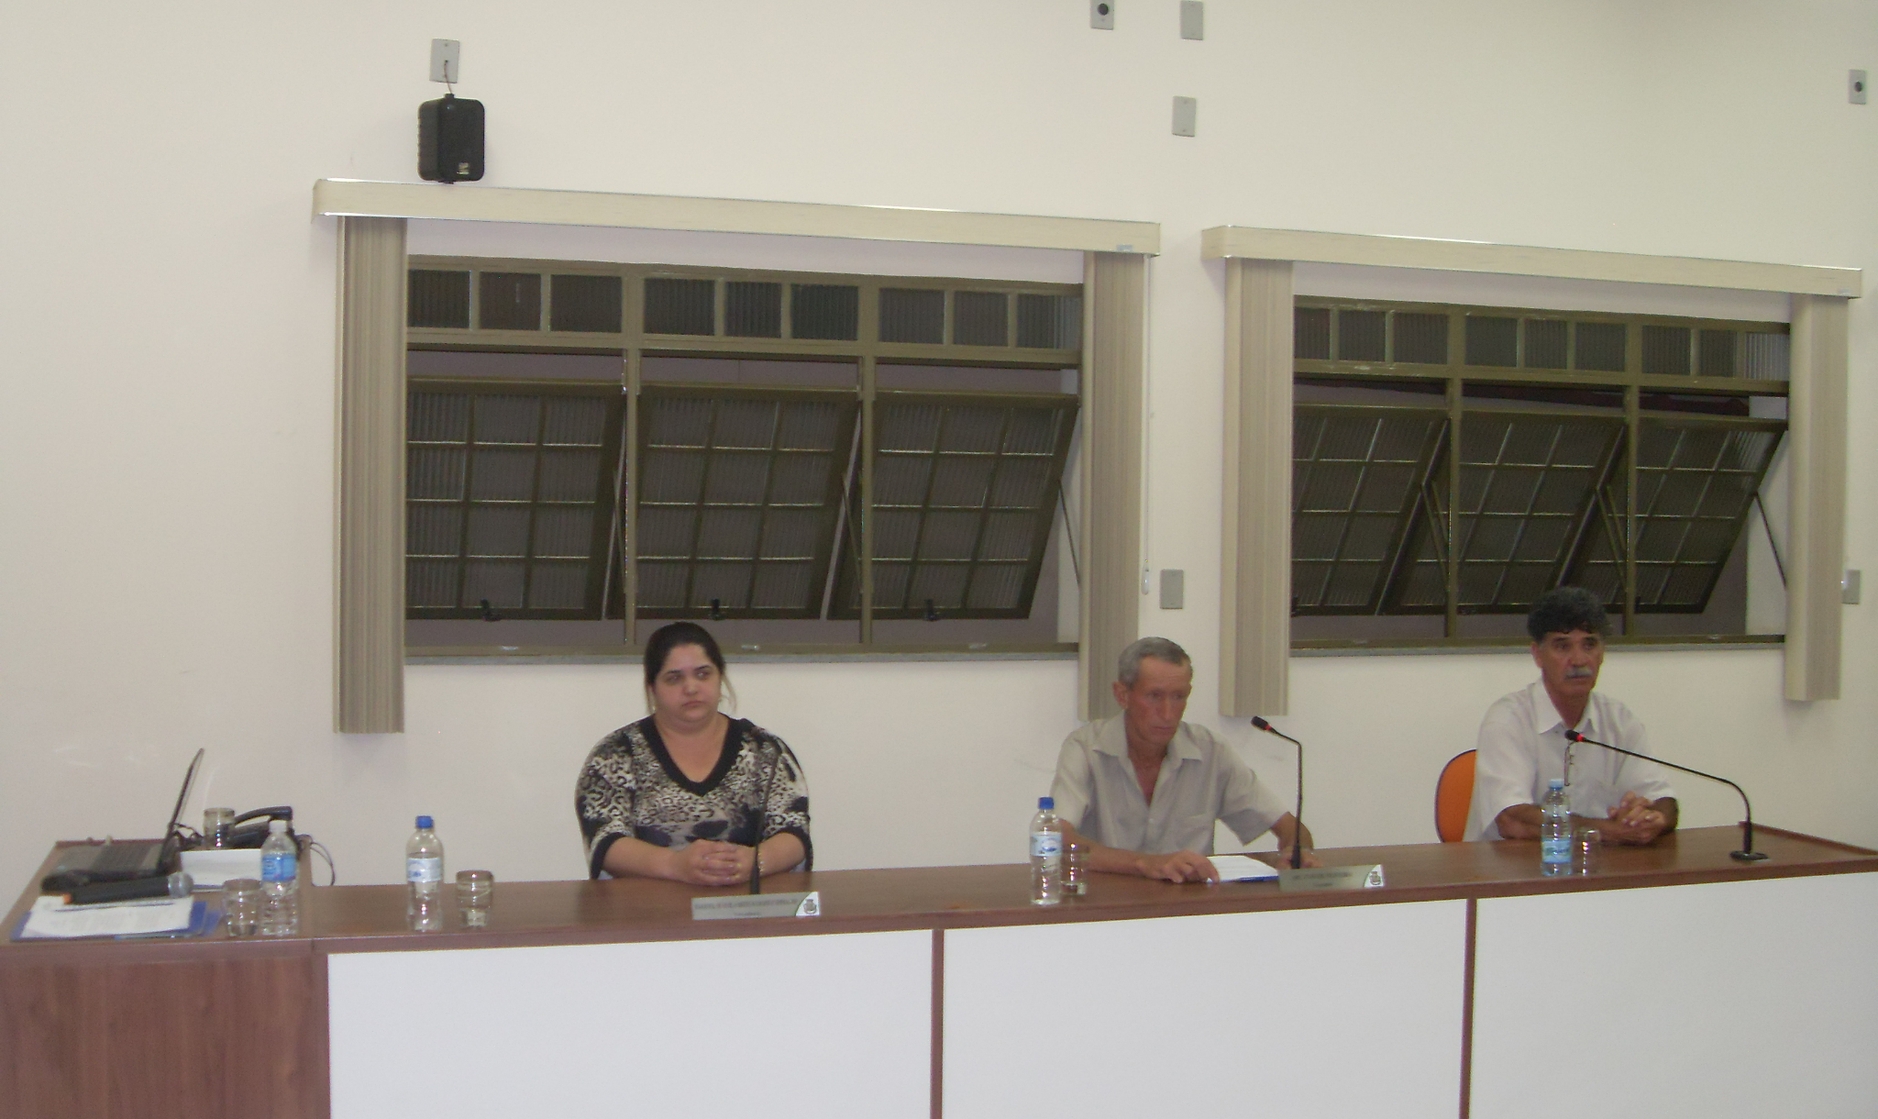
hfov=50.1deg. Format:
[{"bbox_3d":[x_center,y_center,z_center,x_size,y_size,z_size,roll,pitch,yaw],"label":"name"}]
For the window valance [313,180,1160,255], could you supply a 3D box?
[{"bbox_3d":[-0.493,-0.916,5.478,2.301,0.094,0.160,0,1,-17],"label":"window valance"}]

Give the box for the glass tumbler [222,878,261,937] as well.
[{"bbox_3d":[-1.216,0.604,3.502,0.069,0.094,0.069,0,2,-17],"label":"glass tumbler"}]

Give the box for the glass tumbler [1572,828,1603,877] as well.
[{"bbox_3d":[1.424,0.641,4.402,0.067,0.096,0.067,1,1,0],"label":"glass tumbler"}]

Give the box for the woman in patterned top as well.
[{"bbox_3d":[-0.535,0.785,4.432,0.530,1.294,0.660,0,1,-16],"label":"woman in patterned top"}]

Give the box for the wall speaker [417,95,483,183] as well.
[{"bbox_3d":[-1.262,-1.087,5.192,0.142,0.230,0.125,-1,2,-44],"label":"wall speaker"}]

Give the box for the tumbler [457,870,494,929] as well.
[{"bbox_3d":[-0.860,0.631,3.721,0.069,0.097,0.069,0,1,-16],"label":"tumbler"}]

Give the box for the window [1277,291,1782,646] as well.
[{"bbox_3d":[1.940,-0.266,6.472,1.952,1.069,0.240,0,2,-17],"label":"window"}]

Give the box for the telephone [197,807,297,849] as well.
[{"bbox_3d":[-1.507,0.596,4.383,0.210,0.105,0.170,0,1,-16],"label":"telephone"}]

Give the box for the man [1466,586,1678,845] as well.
[{"bbox_3d":[1.610,0.750,5.064,0.520,1.375,0.660,1,1,-9],"label":"man"}]

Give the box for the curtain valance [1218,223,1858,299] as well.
[{"bbox_3d":[1.909,-0.914,6.248,2.339,0.093,0.150,0,2,-17],"label":"curtain valance"}]

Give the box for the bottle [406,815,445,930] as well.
[{"bbox_3d":[-0.918,0.557,3.588,0.066,0.200,0.066,0,2,-17],"label":"bottle"}]

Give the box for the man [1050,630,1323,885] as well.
[{"bbox_3d":[0.488,0.783,4.521,0.600,1.219,0.740,0,2,-11],"label":"man"}]

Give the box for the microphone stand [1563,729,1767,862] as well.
[{"bbox_3d":[1.617,0.522,4.465,0.487,0.286,0.100,1,2,4],"label":"microphone stand"}]

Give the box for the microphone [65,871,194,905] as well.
[{"bbox_3d":[-1.473,0.596,3.656,0.237,0.052,0.051,0,2,-24],"label":"microphone"}]

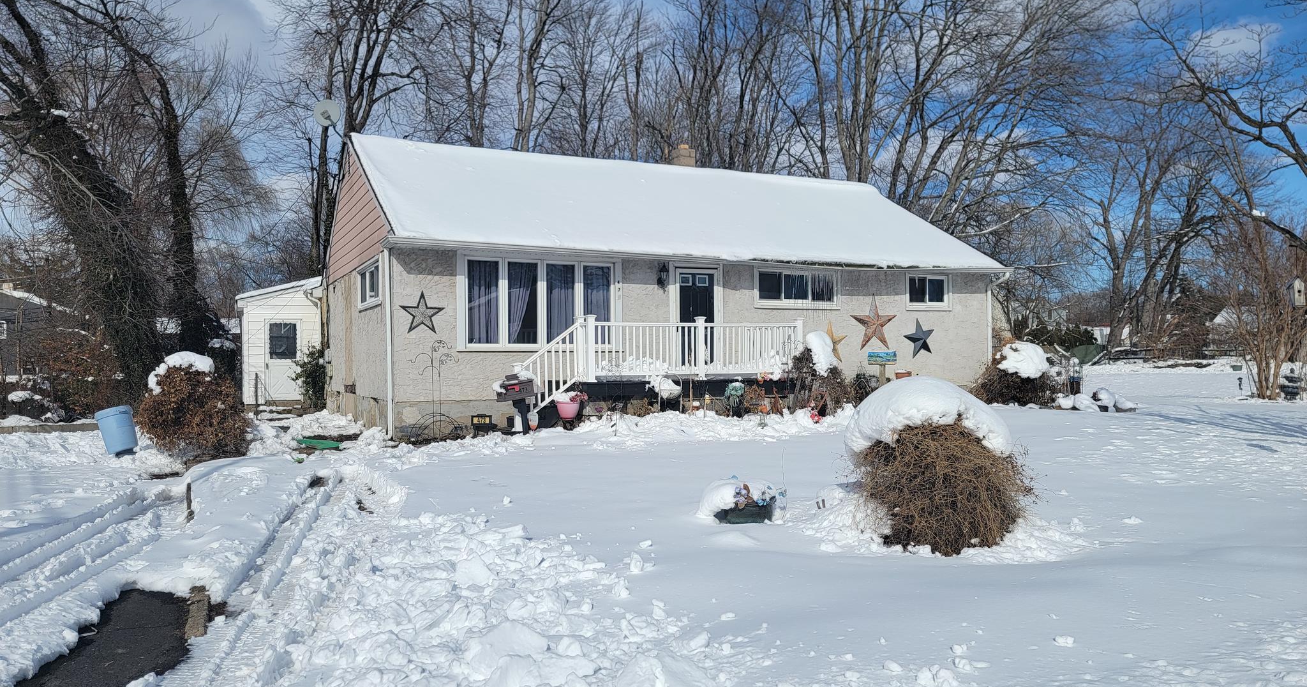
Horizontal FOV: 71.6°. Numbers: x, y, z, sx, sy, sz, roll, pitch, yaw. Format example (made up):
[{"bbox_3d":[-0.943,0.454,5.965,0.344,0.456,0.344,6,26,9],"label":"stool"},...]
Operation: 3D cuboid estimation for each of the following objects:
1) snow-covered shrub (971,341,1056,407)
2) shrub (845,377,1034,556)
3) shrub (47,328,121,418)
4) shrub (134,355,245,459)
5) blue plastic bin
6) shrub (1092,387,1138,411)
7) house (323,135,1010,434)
[{"bbox_3d":[8.530,0.710,21.500,1.950,1.500,1.800,-1,-1,0],"label":"snow-covered shrub"},{"bbox_3d":[2.210,0.890,7.000,1.450,1.280,1.380,-1,-1,0],"label":"shrub"},{"bbox_3d":[-12.600,0.640,20.000,1.650,2.000,1.600,-1,-1,0],"label":"shrub"},{"bbox_3d":[-6.660,1.000,13.100,1.620,1.360,1.500,-1,-1,0],"label":"shrub"},{"bbox_3d":[-7.887,1.297,13.300,0.550,0.700,0.550,-13,2,0],"label":"blue plastic bin"},{"bbox_3d":[9.910,1.200,19.500,1.000,0.550,0.850,-1,-1,0],"label":"shrub"},{"bbox_3d":[0.133,-1.559,22.732,14.812,6.666,9.875,0,-1,-27],"label":"house"}]

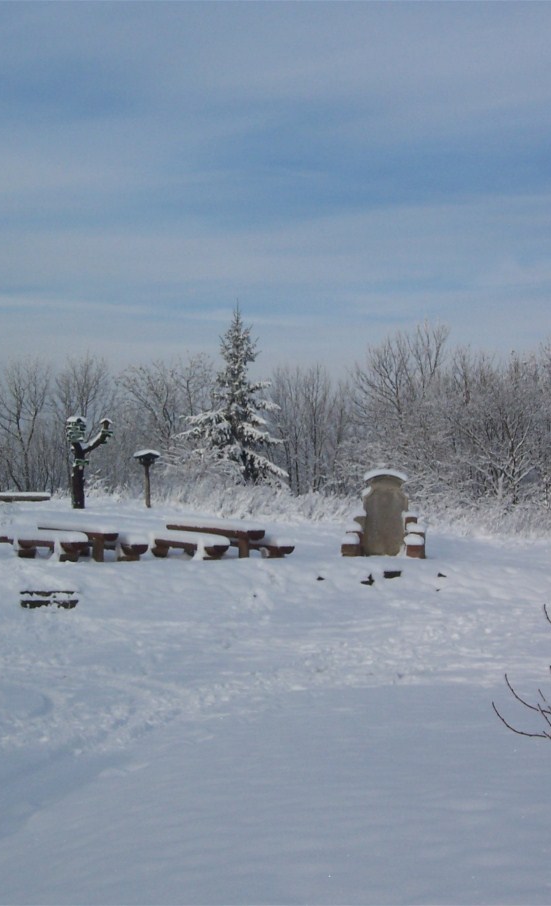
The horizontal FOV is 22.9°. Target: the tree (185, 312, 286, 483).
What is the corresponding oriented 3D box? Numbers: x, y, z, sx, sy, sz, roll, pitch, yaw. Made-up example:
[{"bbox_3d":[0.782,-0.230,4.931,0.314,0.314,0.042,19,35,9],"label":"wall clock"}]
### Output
[{"bbox_3d":[-1.356,-1.836,45.000,3.350,5.800,3.350,0,-1,0],"label":"tree"}]

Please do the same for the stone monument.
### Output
[{"bbox_3d":[2.305,1.236,28.500,1.050,1.820,0.400,0,-1,0],"label":"stone monument"}]

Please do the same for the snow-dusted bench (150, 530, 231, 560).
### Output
[{"bbox_3d":[-1.718,1.890,27.500,0.450,0.450,2.050,1,-1,-45],"label":"snow-dusted bench"}]

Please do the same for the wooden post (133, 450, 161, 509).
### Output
[{"bbox_3d":[-3.509,0.721,37.000,0.700,1.580,0.650,0,-1,0],"label":"wooden post"}]

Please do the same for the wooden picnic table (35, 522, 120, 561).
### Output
[{"bbox_3d":[-4.026,1.809,27.800,0.620,0.740,2.250,1,-1,-42],"label":"wooden picnic table"}]

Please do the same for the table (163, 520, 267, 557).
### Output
[{"bbox_3d":[-1.244,1.793,28.200,0.620,0.740,2.350,1,-1,-45],"label":"table"}]

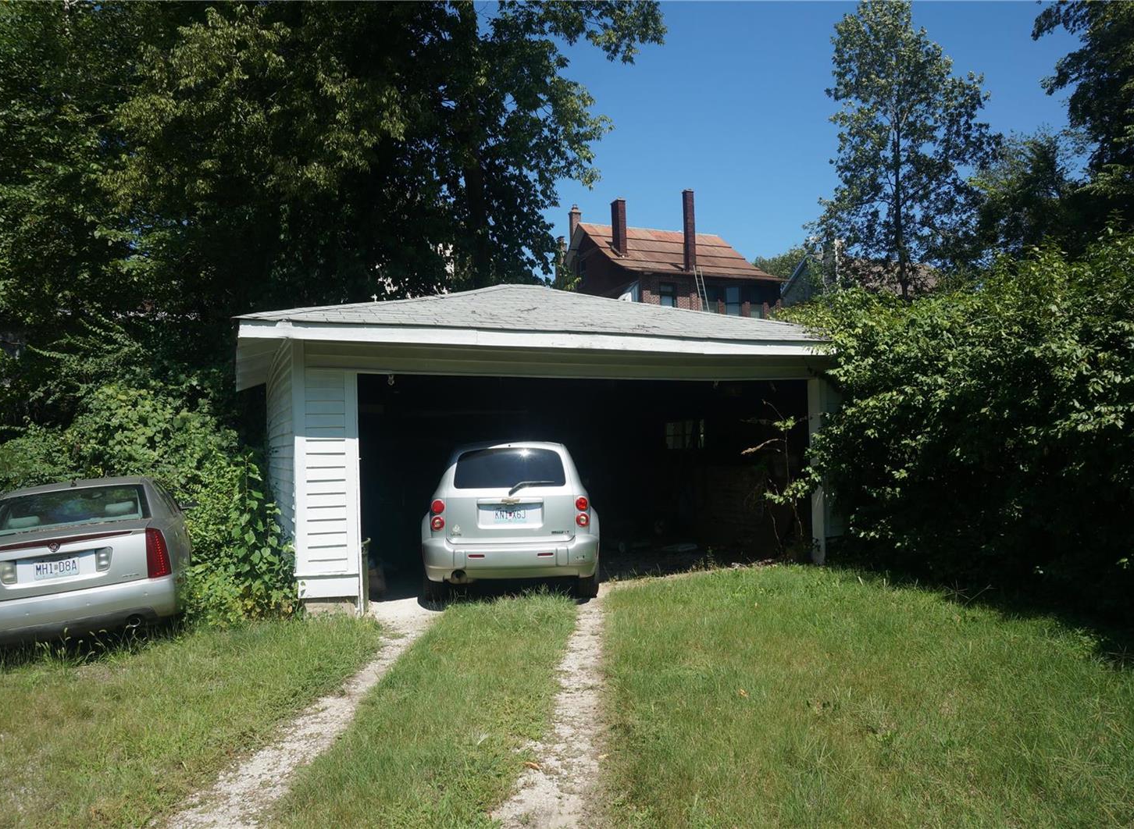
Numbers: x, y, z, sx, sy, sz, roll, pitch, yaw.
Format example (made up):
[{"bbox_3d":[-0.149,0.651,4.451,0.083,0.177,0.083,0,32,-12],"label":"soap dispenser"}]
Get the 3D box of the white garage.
[{"bbox_3d":[-0.600,0.111,11.157,7.117,3.701,6.577,0,-2,-22],"label":"white garage"}]

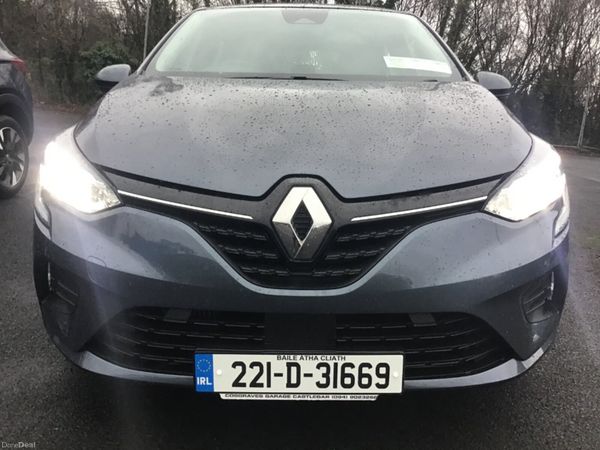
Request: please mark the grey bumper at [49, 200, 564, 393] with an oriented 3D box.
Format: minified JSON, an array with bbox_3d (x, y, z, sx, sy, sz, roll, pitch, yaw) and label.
[{"bbox_3d":[0.004,0.176,1.546,1.750,0.520,0.520,1,17,0],"label":"grey bumper"}]

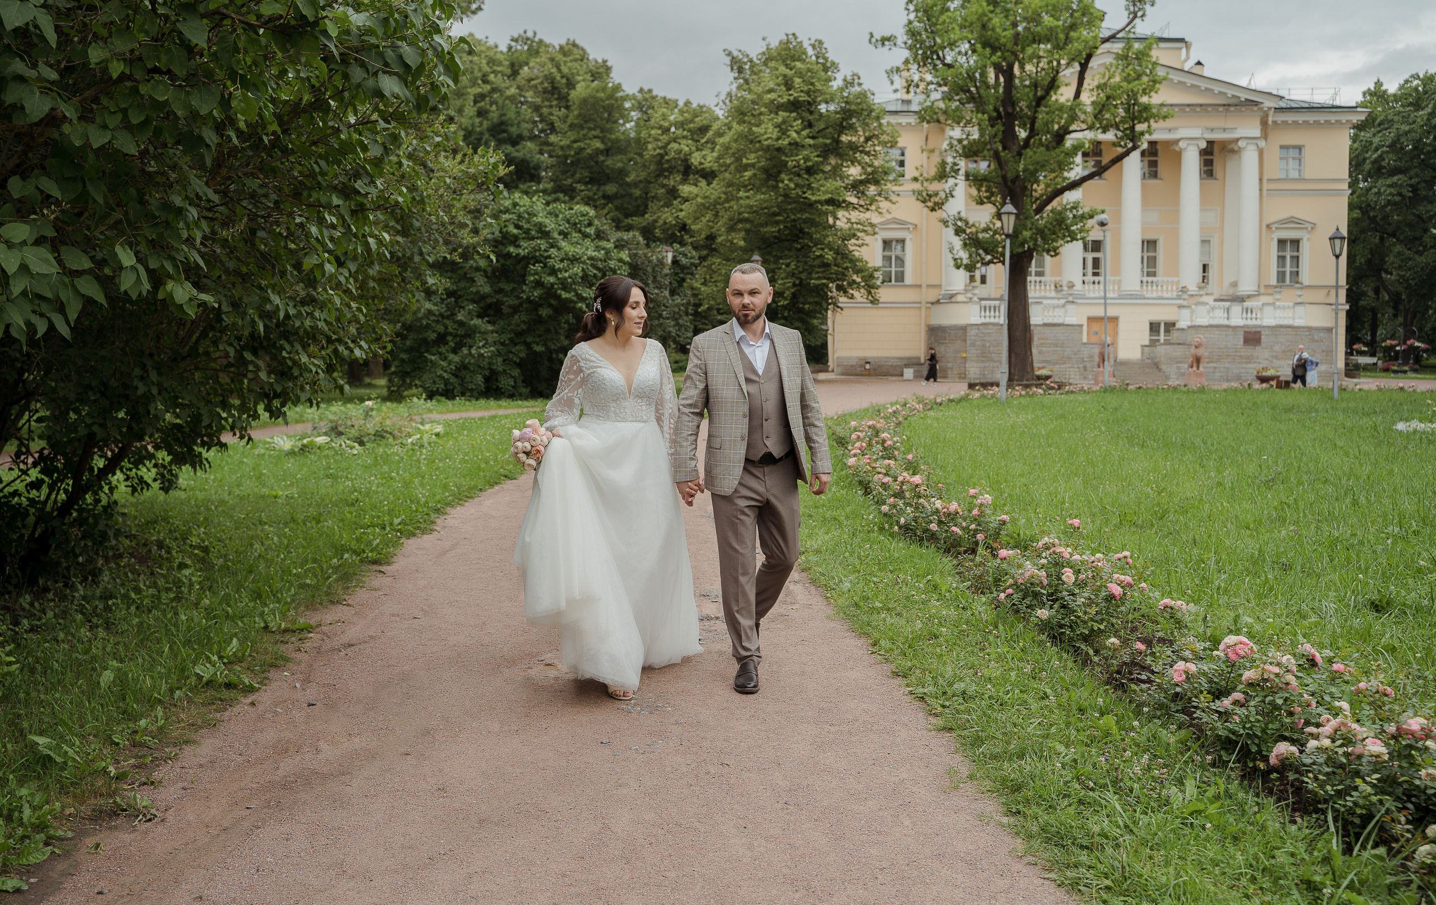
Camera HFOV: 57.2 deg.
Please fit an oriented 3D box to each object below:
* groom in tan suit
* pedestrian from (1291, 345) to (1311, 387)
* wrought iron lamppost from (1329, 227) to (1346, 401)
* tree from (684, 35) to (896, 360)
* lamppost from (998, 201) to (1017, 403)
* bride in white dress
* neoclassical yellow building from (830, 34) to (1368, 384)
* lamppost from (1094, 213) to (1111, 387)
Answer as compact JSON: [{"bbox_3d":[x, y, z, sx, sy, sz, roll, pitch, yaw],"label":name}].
[{"bbox_3d":[0.142,0.085,5.480,0.650,1.760,0.620,0,2,-3],"label":"groom in tan suit"},{"bbox_3d":[23.446,-3.453,53.000,0.600,1.720,0.550,-1,3,-30],"label":"pedestrian"},{"bbox_3d":[19.291,-4.312,41.000,0.520,5.450,0.520,0,2,0],"label":"wrought iron lamppost"},{"bbox_3d":[3.546,-12.277,64.500,10.200,16.400,10.000,1,2,0],"label":"tree"},{"bbox_3d":[7.917,-4.108,36.000,0.500,5.500,0.500,1,2,0],"label":"lamppost"},{"bbox_3d":[-0.455,0.125,5.420,0.780,1.720,0.720,0,2,-9],"label":"bride in white dress"},{"bbox_3d":[18.700,-13.200,70.800,26.000,18.500,20.000,1,2,4],"label":"neoclassical yellow building"},{"bbox_3d":[14.618,-5.791,50.000,0.480,6.600,0.480,-2,2,0],"label":"lamppost"}]

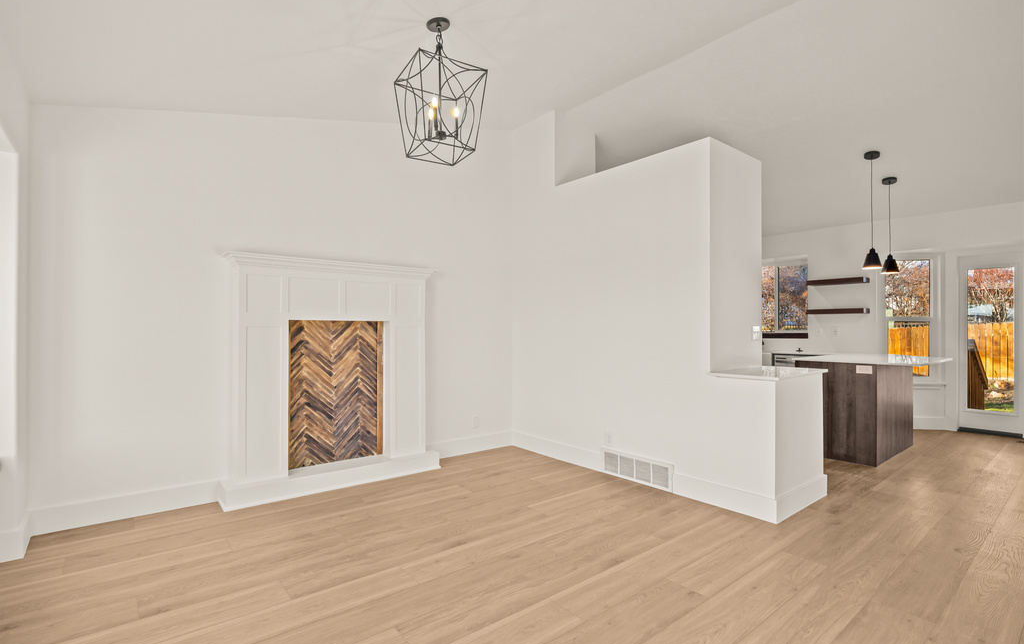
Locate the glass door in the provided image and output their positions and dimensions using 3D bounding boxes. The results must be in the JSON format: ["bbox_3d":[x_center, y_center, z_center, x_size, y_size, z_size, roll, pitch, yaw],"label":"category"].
[{"bbox_3d":[5.434,0.243,5.385,0.050,2.001,0.512,1,-1,-38],"label":"glass door"}]

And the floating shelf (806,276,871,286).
[{"bbox_3d":[4.142,-0.505,6.029,0.201,0.059,0.634,1,-1,-38],"label":"floating shelf"}]

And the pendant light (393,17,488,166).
[{"bbox_3d":[-0.399,-1.300,2.633,0.397,0.732,0.397,0,-1,-32],"label":"pendant light"}]

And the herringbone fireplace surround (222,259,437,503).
[{"bbox_3d":[-1.324,0.399,3.698,1.629,1.708,0.262,1,-1,-38],"label":"herringbone fireplace surround"}]

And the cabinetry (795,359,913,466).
[{"bbox_3d":[3.473,0.829,4.779,1.259,0.891,0.647,1,-1,-38],"label":"cabinetry"}]

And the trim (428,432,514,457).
[{"bbox_3d":[-0.386,1.188,4.587,0.976,0.152,0.020,1,-1,-38],"label":"trim"}]

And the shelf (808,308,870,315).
[{"bbox_3d":[4.141,-0.132,6.026,0.201,0.055,0.634,1,-1,-38],"label":"shelf"}]

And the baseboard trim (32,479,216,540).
[{"bbox_3d":[-2.415,1.168,3.022,0.915,0.152,0.020,1,-1,-38],"label":"baseboard trim"}]

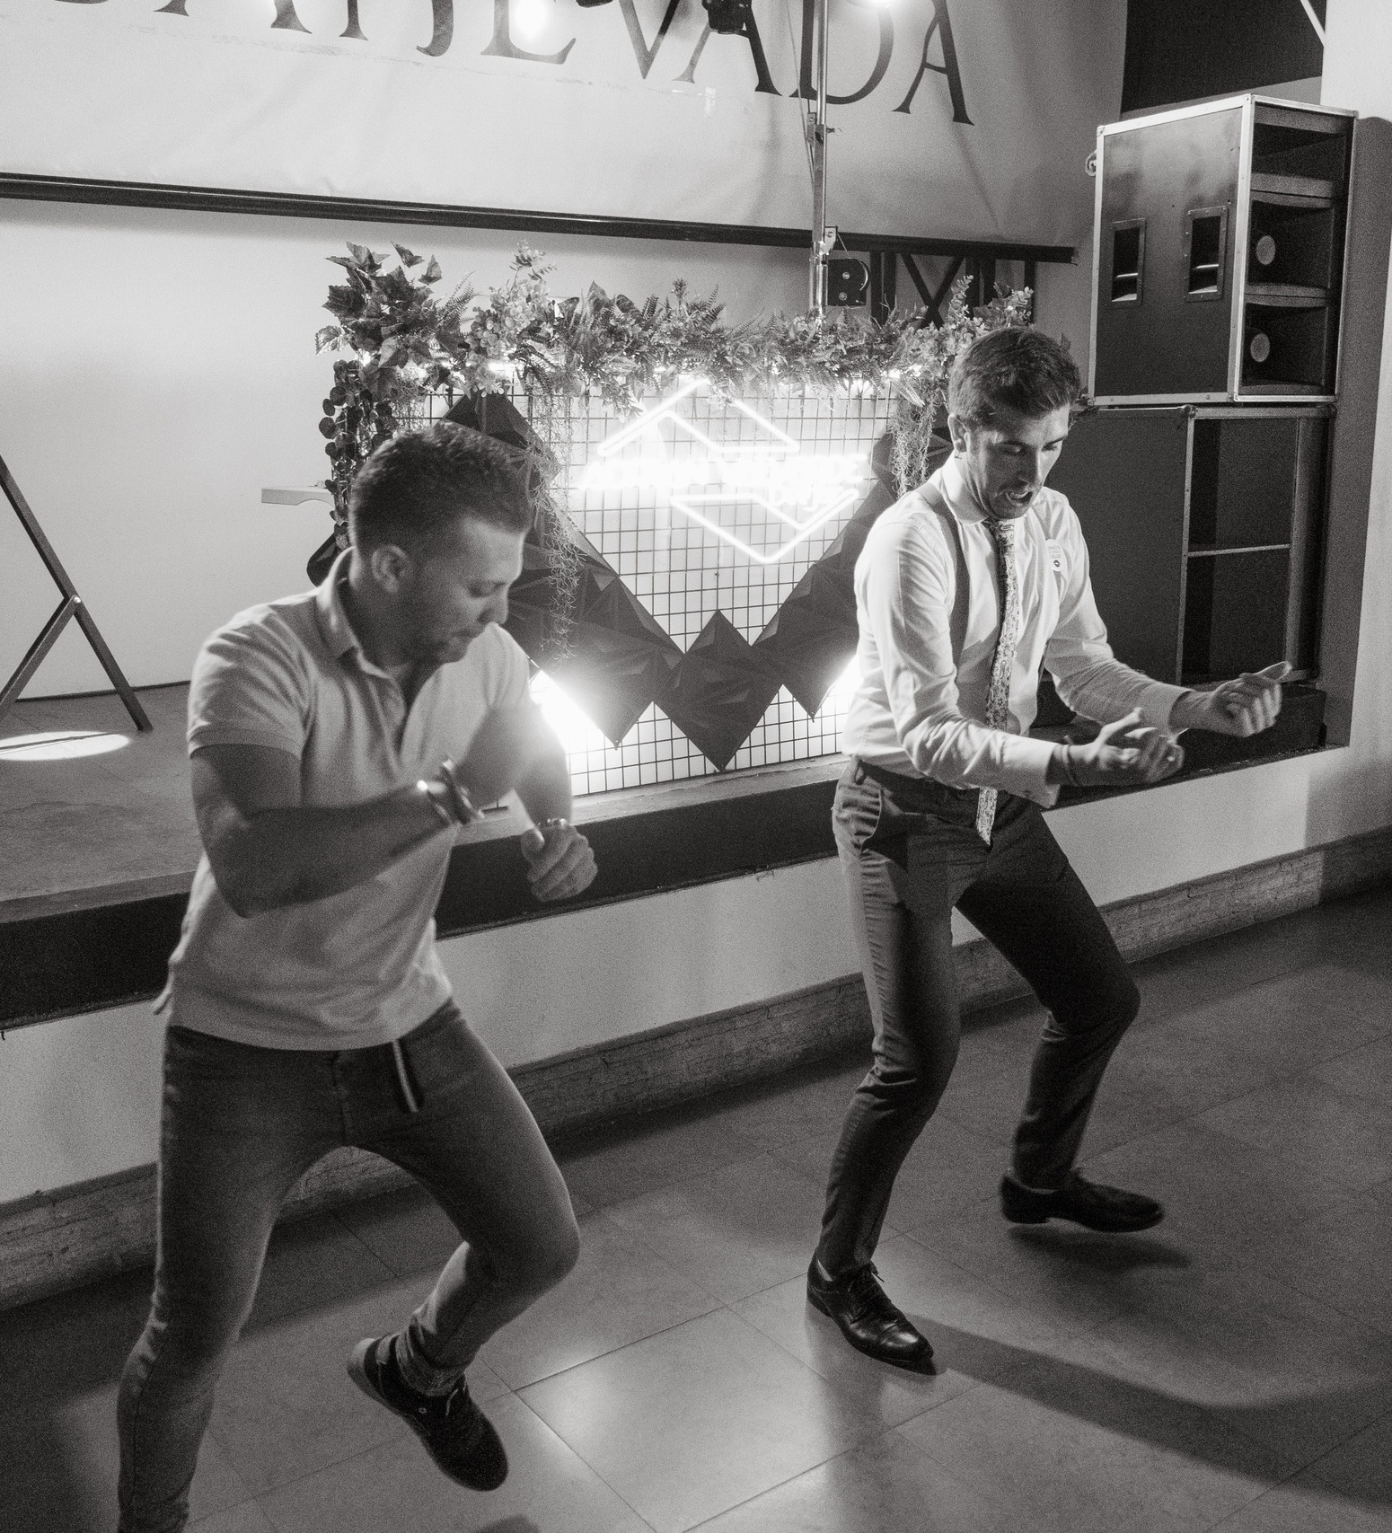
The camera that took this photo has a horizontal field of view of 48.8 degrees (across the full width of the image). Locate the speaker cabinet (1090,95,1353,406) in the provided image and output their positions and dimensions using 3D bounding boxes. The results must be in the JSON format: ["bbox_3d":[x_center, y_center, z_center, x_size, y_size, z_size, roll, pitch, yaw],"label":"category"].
[{"bbox_3d":[1.725,-1.656,5.057,0.521,0.893,0.593,-8,14,-32],"label":"speaker cabinet"}]

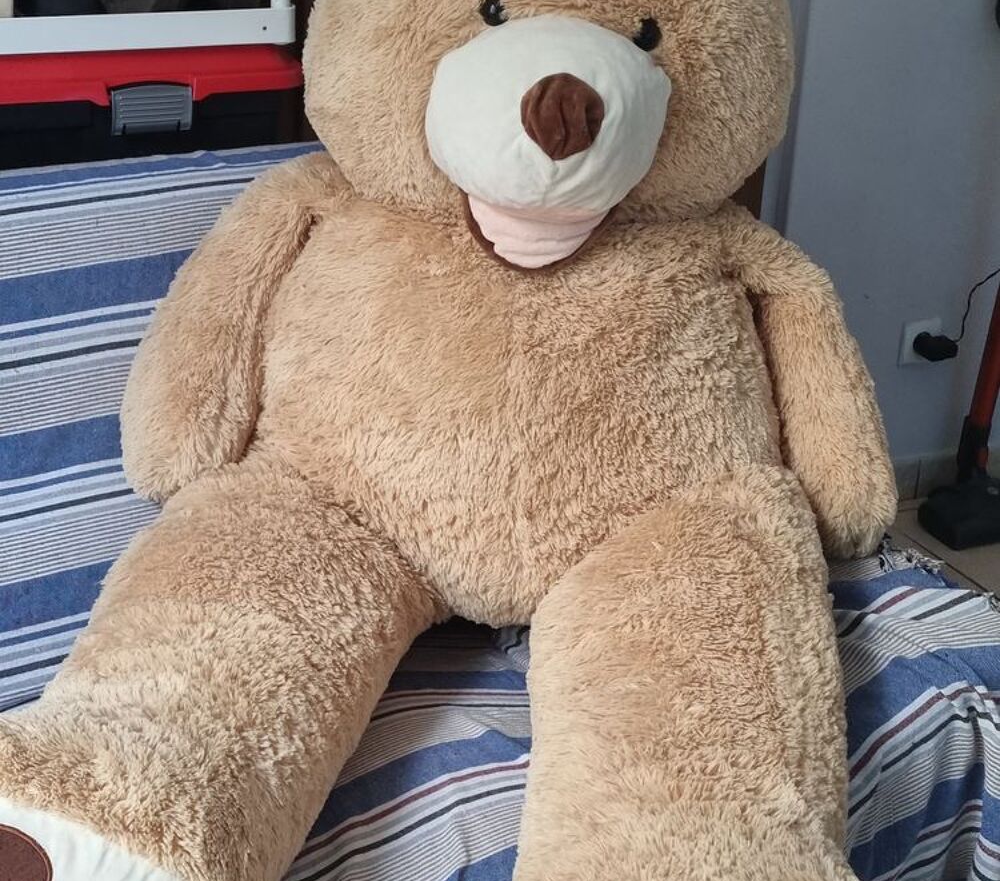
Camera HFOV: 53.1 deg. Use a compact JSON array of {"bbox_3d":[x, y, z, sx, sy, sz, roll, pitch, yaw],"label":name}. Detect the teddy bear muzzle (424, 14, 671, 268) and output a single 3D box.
[{"bbox_3d":[0.042,-0.268,0.900,0.222,0.222,0.150,6,23,-7],"label":"teddy bear muzzle"}]

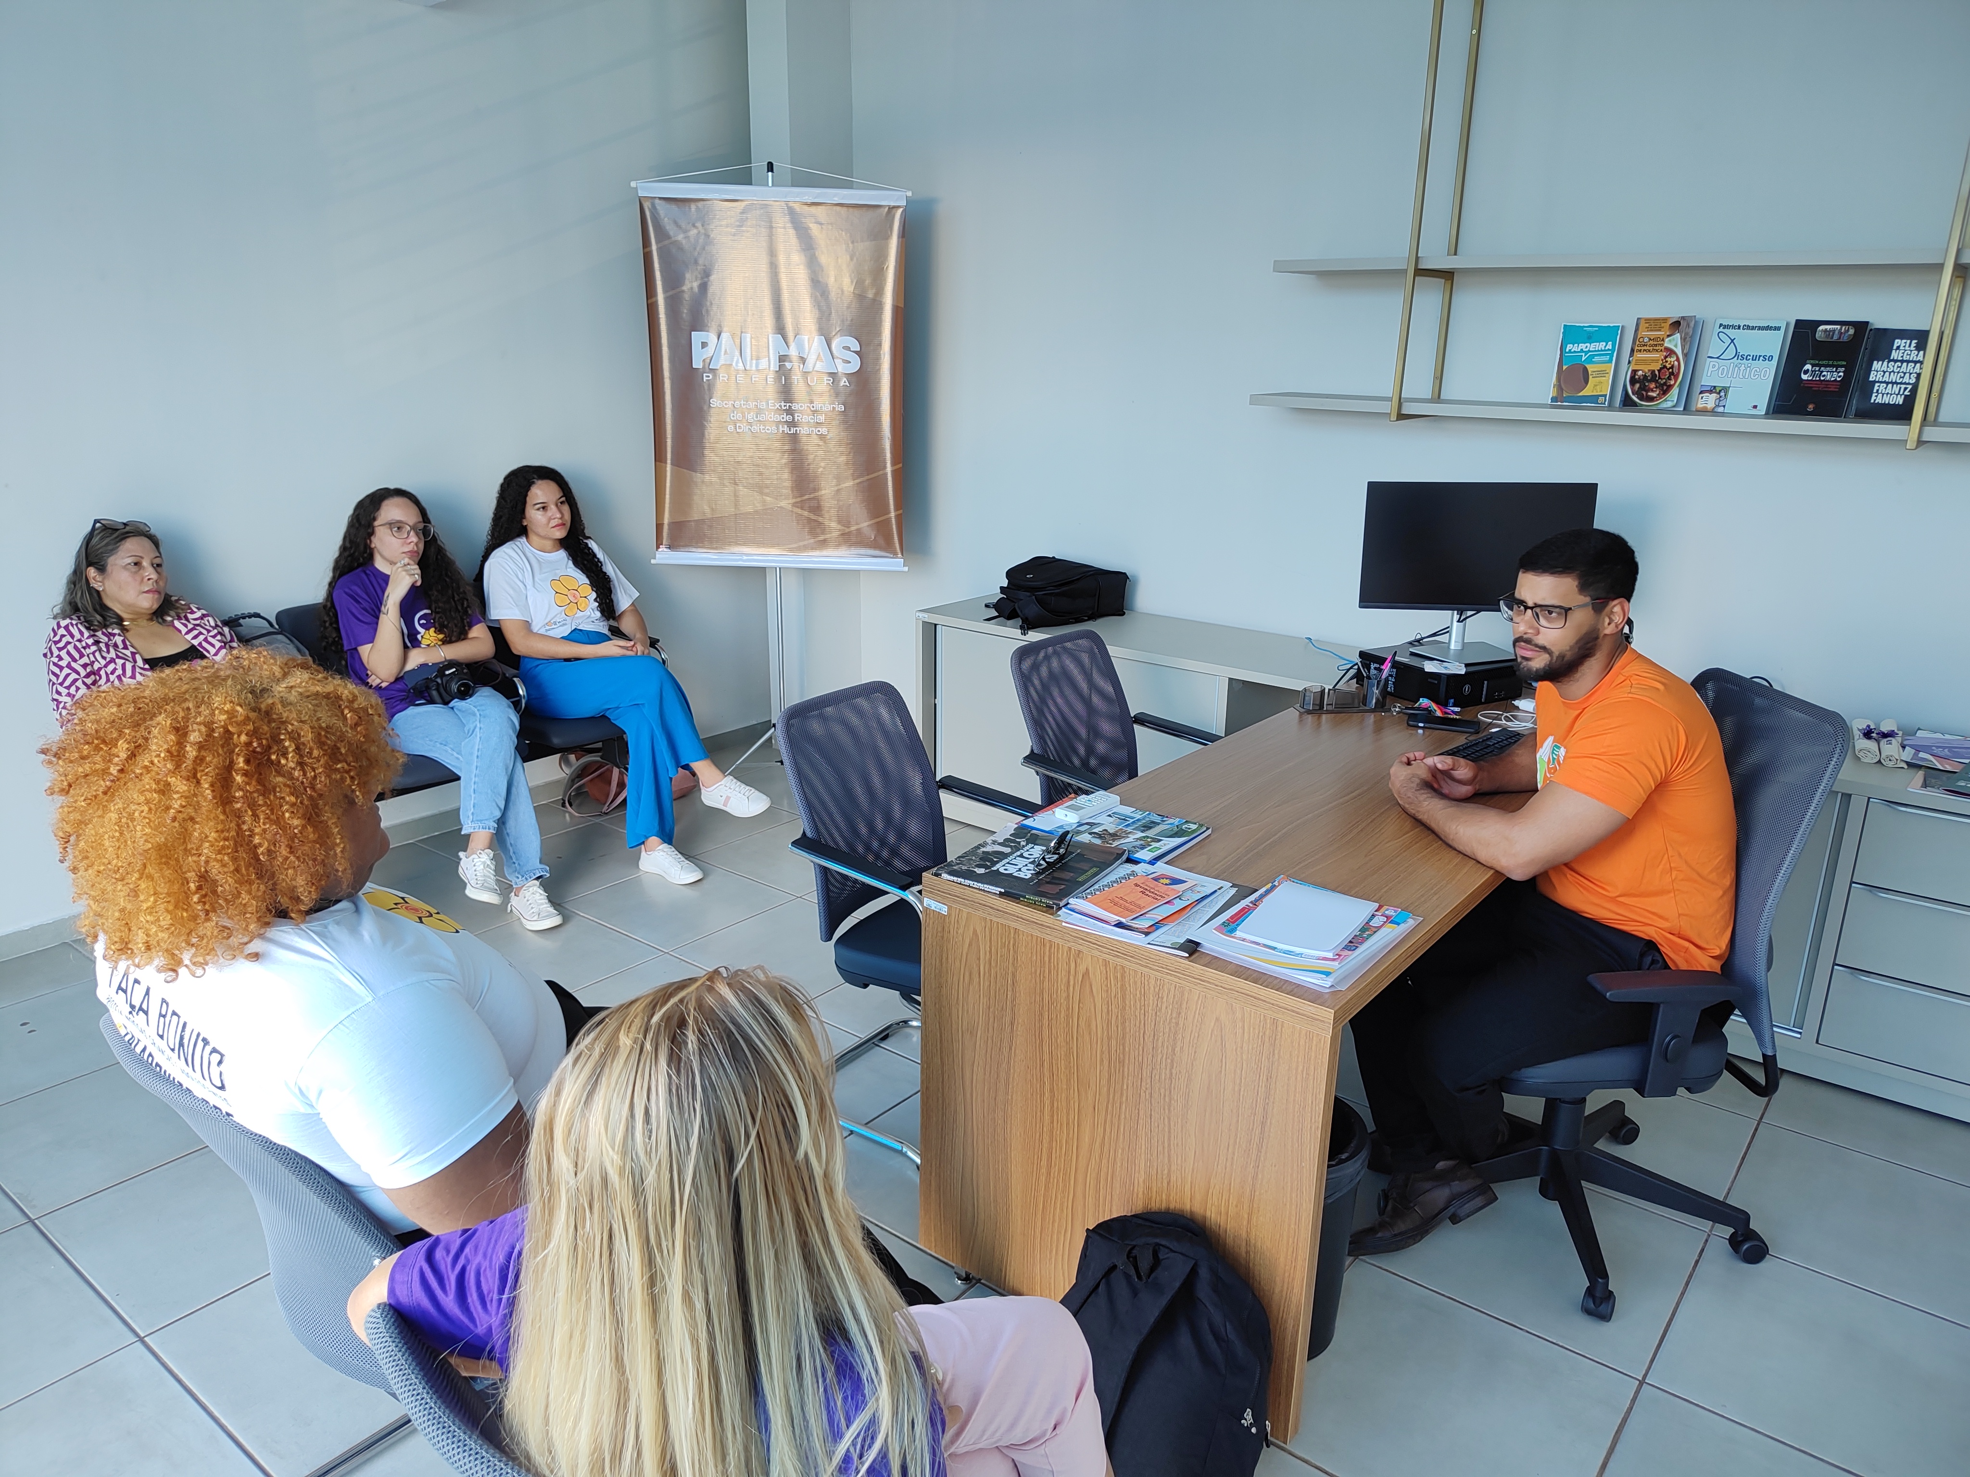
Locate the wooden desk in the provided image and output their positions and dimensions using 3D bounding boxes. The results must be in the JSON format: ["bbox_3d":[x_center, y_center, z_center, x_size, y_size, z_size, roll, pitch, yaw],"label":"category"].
[{"bbox_3d":[0.803,0.441,2.858,0.748,0.738,2.000,14,21,36],"label":"wooden desk"}]

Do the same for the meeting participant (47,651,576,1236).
[{"bbox_3d":[-0.582,0.484,1.658,0.642,1.294,0.810,16,22,41],"label":"meeting participant"}]

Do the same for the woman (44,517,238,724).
[{"bbox_3d":[-1.909,0.077,3.141,0.810,1.165,0.563,14,21,36],"label":"woman"}]

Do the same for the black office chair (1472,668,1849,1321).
[{"bbox_3d":[1.178,0.417,2.425,0.652,1.047,0.652,3,17,6],"label":"black office chair"}]

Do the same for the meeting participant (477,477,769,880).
[{"bbox_3d":[-1.125,-0.193,4.003,0.840,1.215,0.573,12,20,32],"label":"meeting participant"}]

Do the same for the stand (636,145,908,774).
[{"bbox_3d":[-0.730,-0.894,4.711,0.938,2.163,0.494,0,17,-4],"label":"stand"}]

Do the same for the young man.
[{"bbox_3d":[1.030,0.282,2.418,0.672,1.304,0.543,6,17,15],"label":"young man"}]

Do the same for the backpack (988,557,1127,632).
[{"bbox_3d":[0.228,-0.509,4.526,0.454,0.188,0.296,-12,21,-37],"label":"backpack"}]

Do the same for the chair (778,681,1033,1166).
[{"bbox_3d":[-0.071,0.366,2.777,0.593,0.894,0.553,16,22,41],"label":"chair"}]

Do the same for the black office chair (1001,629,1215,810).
[{"bbox_3d":[0.359,0.225,3.273,0.553,0.894,0.593,-12,21,-37],"label":"black office chair"}]

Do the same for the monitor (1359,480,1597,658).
[{"bbox_3d":[1.242,-0.428,3.340,0.543,0.454,0.188,3,17,5],"label":"monitor"}]

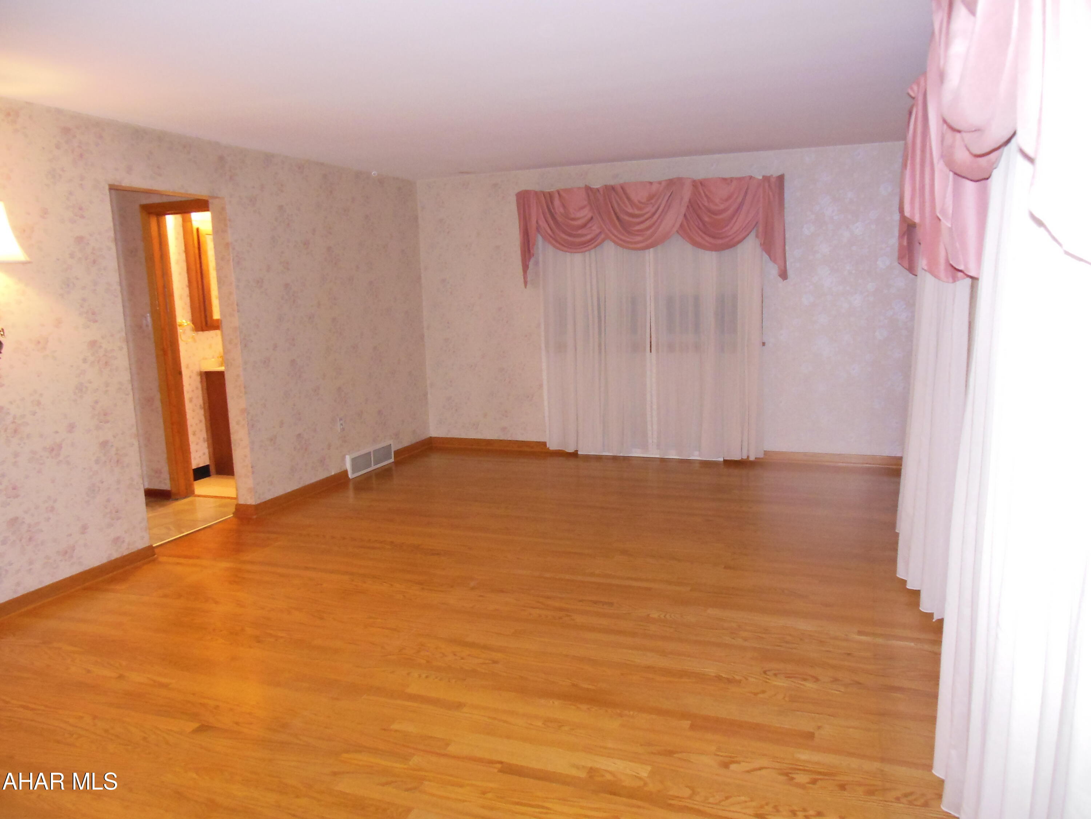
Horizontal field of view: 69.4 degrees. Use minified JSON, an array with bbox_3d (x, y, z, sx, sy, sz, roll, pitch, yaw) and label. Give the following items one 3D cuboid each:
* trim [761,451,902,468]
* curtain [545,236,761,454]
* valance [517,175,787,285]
[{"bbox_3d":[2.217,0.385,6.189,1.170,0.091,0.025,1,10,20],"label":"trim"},{"bbox_3d":[0.840,-0.640,6.433,1.850,2.075,0.120,1,10,20],"label":"curtain"},{"bbox_3d":[0.798,-1.399,6.311,2.170,0.785,0.170,1,10,20],"label":"valance"}]

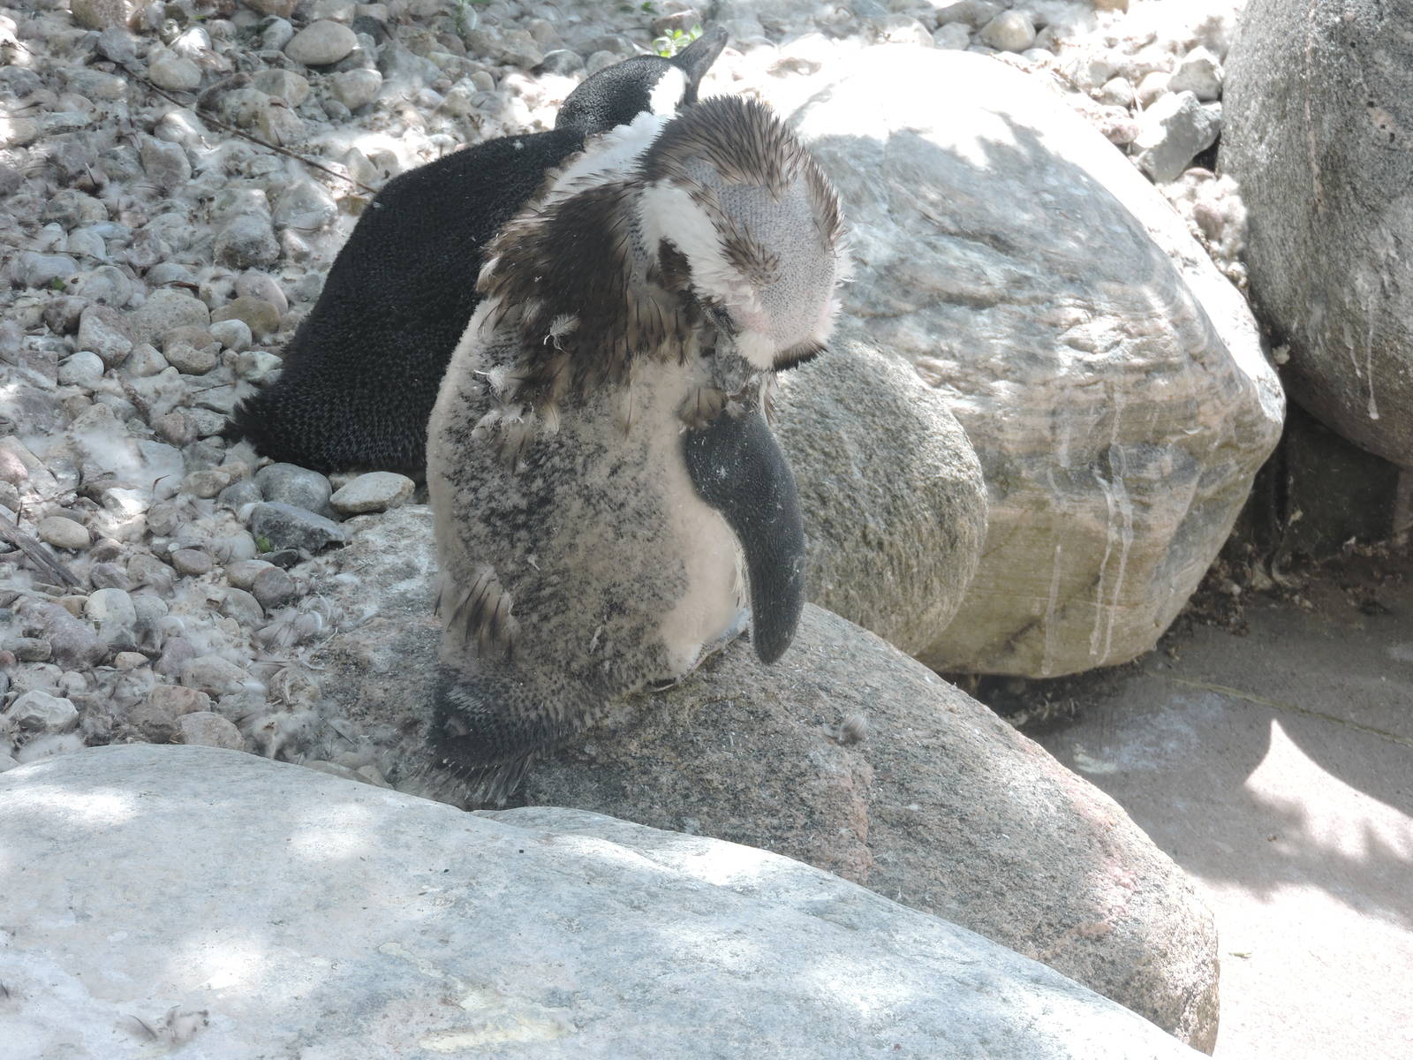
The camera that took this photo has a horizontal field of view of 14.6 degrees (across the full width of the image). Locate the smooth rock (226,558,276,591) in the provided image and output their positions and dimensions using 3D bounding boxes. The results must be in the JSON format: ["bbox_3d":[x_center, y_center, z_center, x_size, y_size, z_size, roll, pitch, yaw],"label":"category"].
[{"bbox_3d":[-0.315,0.031,3.815,0.035,0.021,0.029,0,29,0],"label":"smooth rock"}]

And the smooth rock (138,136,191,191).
[{"bbox_3d":[-0.452,-0.306,4.601,0.044,0.043,0.051,0,28,0],"label":"smooth rock"}]

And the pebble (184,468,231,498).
[{"bbox_3d":[-0.356,-0.033,3.941,0.035,0.020,0.024,0,30,0],"label":"pebble"}]

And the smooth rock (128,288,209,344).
[{"bbox_3d":[-0.406,-0.162,4.163,0.061,0.040,0.050,0,29,0],"label":"smooth rock"}]

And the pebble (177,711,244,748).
[{"bbox_3d":[-0.329,0.134,3.653,0.047,0.023,0.035,0,30,0],"label":"pebble"}]

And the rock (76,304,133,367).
[{"bbox_3d":[-0.452,-0.146,4.134,0.043,0.041,0.050,0,29,0],"label":"rock"}]

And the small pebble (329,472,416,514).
[{"bbox_3d":[-0.238,-0.027,3.930,0.061,0.028,0.040,5,30,9],"label":"small pebble"}]

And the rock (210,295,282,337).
[{"bbox_3d":[-0.347,-0.160,4.160,0.054,0.030,0.041,0,30,0],"label":"rock"}]

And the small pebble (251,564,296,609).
[{"bbox_3d":[-0.298,0.040,3.799,0.030,0.029,0.030,0,29,0],"label":"small pebble"}]

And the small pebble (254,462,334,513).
[{"bbox_3d":[-0.306,-0.030,4.083,0.056,0.036,0.045,0,28,0],"label":"small pebble"}]

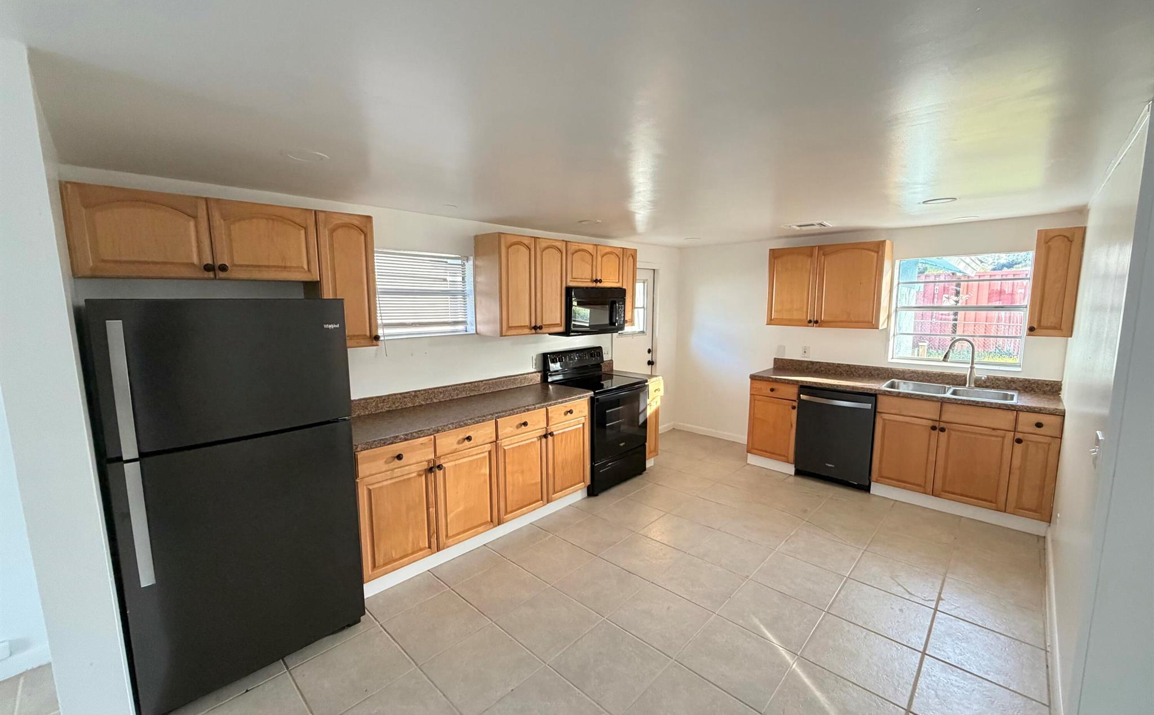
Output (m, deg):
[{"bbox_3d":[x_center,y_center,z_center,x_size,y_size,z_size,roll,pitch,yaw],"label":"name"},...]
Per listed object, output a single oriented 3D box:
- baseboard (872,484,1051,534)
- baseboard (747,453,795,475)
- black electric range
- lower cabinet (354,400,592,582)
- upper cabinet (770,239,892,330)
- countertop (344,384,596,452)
[{"bbox_3d":[2.894,1.144,3.608,1.068,0.115,0.020,7,10,43],"label":"baseboard"},{"bbox_3d":[1.898,1.029,4.554,0.449,0.115,0.020,7,10,43],"label":"baseboard"},{"bbox_3d":[0.196,0.530,4.323,0.670,1.172,0.763,6,10,43],"label":"black electric range"},{"bbox_3d":[-0.747,0.751,3.362,0.600,0.752,1.849,7,10,43],"label":"lower cabinet"},{"bbox_3d":[2.356,-0.664,4.415,0.977,0.748,0.291,7,10,43],"label":"upper cabinet"},{"bbox_3d":[-0.738,0.358,3.305,0.624,0.037,1.869,7,10,43],"label":"countertop"}]

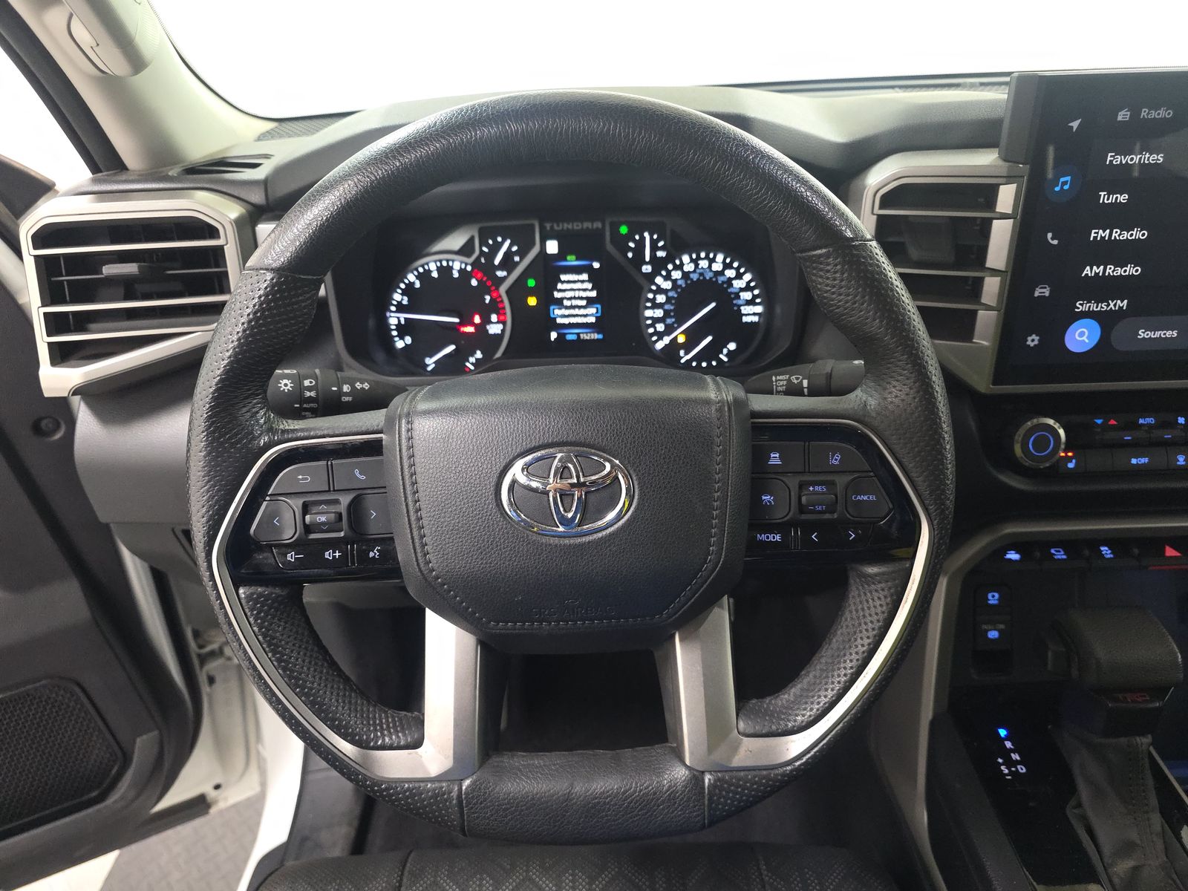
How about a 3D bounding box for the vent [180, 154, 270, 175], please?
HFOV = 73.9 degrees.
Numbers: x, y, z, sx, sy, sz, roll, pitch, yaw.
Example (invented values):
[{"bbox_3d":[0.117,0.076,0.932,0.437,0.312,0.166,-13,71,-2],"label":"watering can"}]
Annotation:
[{"bbox_3d":[-0.262,-0.199,0.560,0.056,0.012,0.042,-6,31,-7],"label":"vent"}]

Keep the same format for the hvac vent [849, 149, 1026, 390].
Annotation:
[{"bbox_3d":[0.218,-0.114,0.512,0.095,0.145,0.045,6,23,12],"label":"hvac vent"}]

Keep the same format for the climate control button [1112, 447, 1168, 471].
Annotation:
[{"bbox_3d":[0.378,0.009,0.548,0.037,0.017,0.010,-1,19,2],"label":"climate control button"}]

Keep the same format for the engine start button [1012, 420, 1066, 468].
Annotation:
[{"bbox_3d":[0.300,-0.003,0.535,0.033,0.033,0.017,-1,19,2],"label":"engine start button"}]

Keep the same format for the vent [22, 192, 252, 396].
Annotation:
[{"bbox_3d":[-0.299,-0.103,0.530,0.130,0.122,0.045,-6,21,-8],"label":"vent"}]

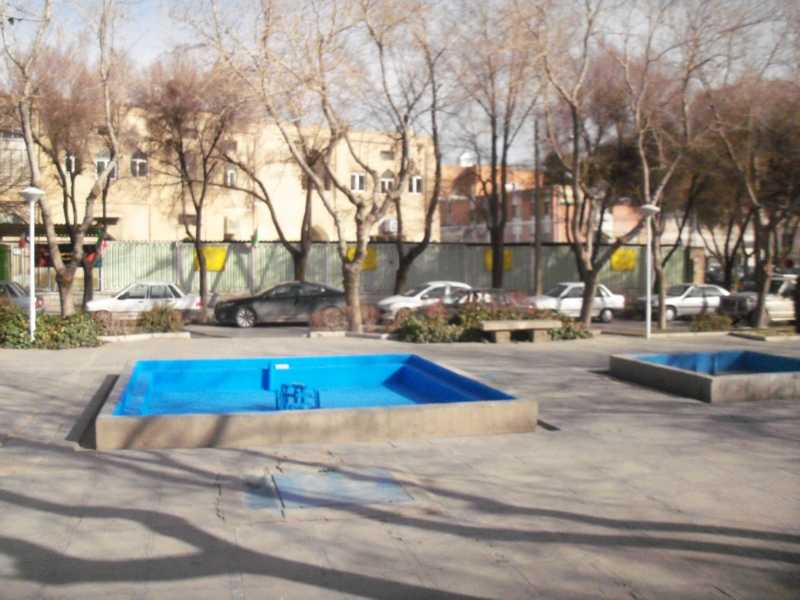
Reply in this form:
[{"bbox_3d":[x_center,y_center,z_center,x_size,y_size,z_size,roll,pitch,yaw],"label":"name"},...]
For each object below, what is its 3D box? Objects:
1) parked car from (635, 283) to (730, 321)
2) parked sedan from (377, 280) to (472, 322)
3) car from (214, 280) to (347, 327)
[{"bbox_3d":[11.900,0.070,33.400,4.150,1.430,1.660,0,3,-15],"label":"parked car"},{"bbox_3d":[1.335,0.119,28.800,3.900,1.430,1.660,0,3,-12],"label":"parked sedan"},{"bbox_3d":[-3.702,0.151,26.642,4.700,1.460,1.820,0,3,-13],"label":"car"}]

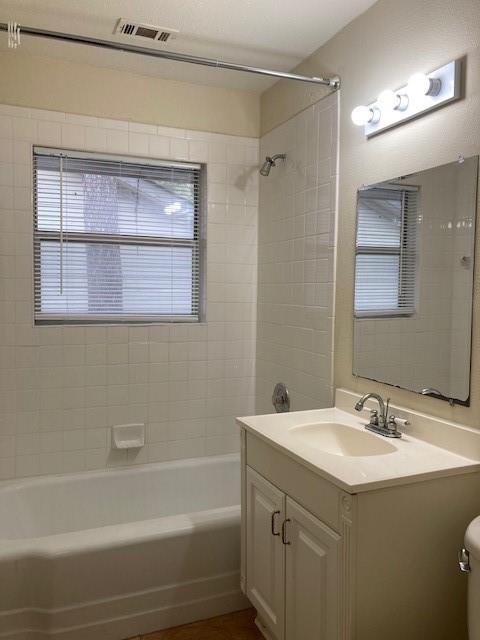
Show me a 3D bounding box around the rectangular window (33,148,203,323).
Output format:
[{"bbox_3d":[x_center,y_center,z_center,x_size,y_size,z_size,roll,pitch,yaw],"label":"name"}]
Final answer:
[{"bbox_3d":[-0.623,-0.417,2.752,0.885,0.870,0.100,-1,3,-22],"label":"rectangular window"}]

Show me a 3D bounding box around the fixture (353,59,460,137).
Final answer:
[{"bbox_3d":[0.531,-0.752,1.780,0.130,0.115,0.457,-1,3,-22],"label":"fixture"}]

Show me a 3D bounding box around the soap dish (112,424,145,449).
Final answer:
[{"bbox_3d":[-0.589,0.620,2.731,0.160,0.110,0.075,-1,3,-22],"label":"soap dish"}]

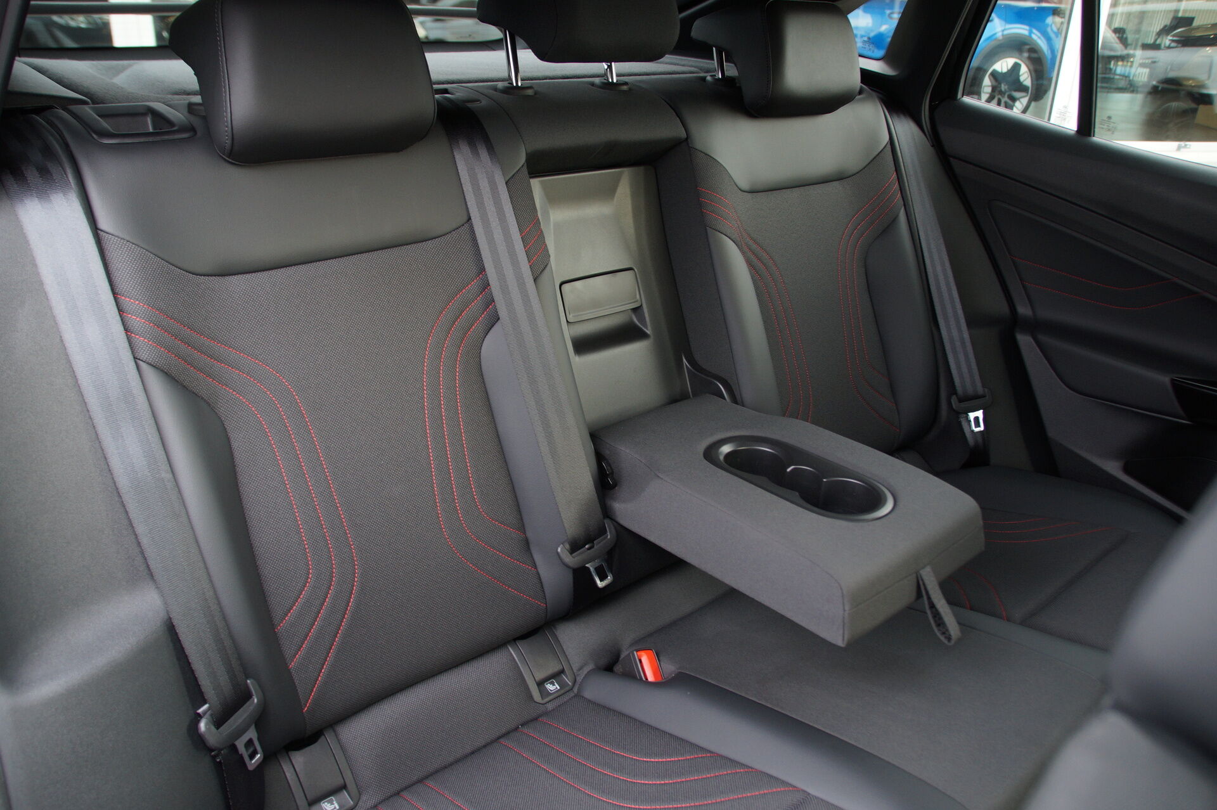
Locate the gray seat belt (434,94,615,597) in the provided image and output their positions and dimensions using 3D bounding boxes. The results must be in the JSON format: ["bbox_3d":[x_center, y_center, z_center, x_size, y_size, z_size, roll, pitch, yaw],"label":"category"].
[{"bbox_3d":[-0.087,-0.059,0.997,0.070,0.530,0.055,-19,10,-22],"label":"gray seat belt"}]

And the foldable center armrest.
[{"bbox_3d":[0.186,0.095,0.986,0.250,0.087,0.352,-17,29,-39],"label":"foldable center armrest"}]

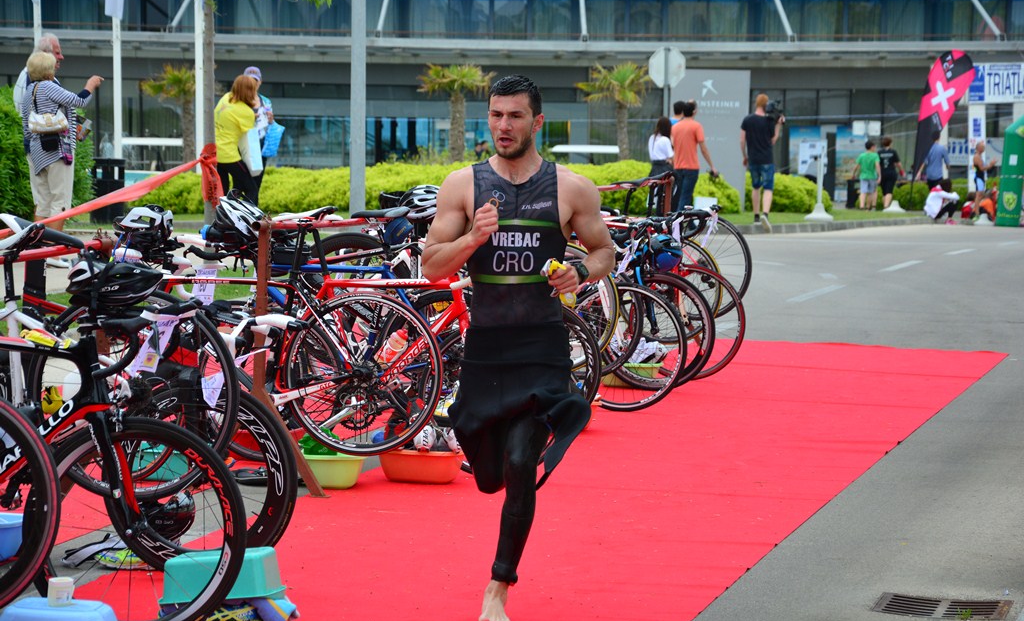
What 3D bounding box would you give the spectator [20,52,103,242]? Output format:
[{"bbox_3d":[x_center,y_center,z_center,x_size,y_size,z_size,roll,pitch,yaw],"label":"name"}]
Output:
[{"bbox_3d":[-3.392,-1.137,25.700,0.550,1.630,0.550,3,4,41],"label":"spectator"}]

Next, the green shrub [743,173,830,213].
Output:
[{"bbox_3d":[4.358,-1.859,54.000,1.400,0.700,1.250,0,3,0],"label":"green shrub"}]

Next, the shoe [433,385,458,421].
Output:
[{"bbox_3d":[-0.273,0.435,16.500,0.280,0.130,0.105,1,3,9],"label":"shoe"}]

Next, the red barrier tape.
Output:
[{"bbox_3d":[-2.363,-0.745,20.500,0.120,0.500,10.000,0,3,-2],"label":"red barrier tape"}]

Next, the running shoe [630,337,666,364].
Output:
[{"bbox_3d":[0.760,0.237,19.300,0.270,0.120,0.100,-28,-2,10],"label":"running shoe"}]

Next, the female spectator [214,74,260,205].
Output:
[{"bbox_3d":[-2.573,-1.406,32.000,0.450,1.610,0.360,3,5,43],"label":"female spectator"}]

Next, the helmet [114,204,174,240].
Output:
[{"bbox_3d":[-1.523,-0.369,14.150,0.280,0.160,0.210,3,4,41],"label":"helmet"}]

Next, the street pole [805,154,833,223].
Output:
[{"bbox_3d":[4.189,-1.703,46.500,0.390,0.960,0.390,0,3,0],"label":"street pole"}]

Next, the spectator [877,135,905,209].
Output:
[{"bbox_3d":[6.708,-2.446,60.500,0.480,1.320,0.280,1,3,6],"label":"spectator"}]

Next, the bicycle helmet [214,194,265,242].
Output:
[{"bbox_3d":[-1.250,-0.425,15.600,0.280,0.170,0.210,40,29,-8],"label":"bicycle helmet"}]

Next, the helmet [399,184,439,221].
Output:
[{"bbox_3d":[-0.423,-0.535,16.900,0.280,0.170,0.210,1,3,12],"label":"helmet"}]

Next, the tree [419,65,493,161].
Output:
[{"bbox_3d":[-1.142,-3.719,69.000,1.600,2.600,1.600,0,3,0],"label":"tree"}]

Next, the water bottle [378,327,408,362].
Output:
[{"bbox_3d":[-0.512,0.156,14.650,0.074,0.190,0.074,38,10,12],"label":"water bottle"}]

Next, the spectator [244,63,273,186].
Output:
[{"bbox_3d":[-2.284,-1.327,30.400,0.520,1.700,0.380,1,4,20],"label":"spectator"}]

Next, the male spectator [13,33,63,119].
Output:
[{"bbox_3d":[-3.582,-1.231,26.100,0.420,1.770,0.550,-1,4,-18],"label":"male spectator"}]

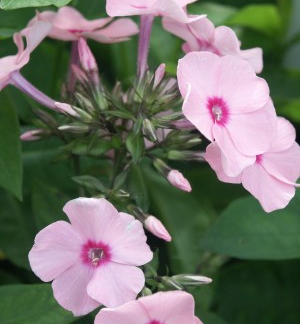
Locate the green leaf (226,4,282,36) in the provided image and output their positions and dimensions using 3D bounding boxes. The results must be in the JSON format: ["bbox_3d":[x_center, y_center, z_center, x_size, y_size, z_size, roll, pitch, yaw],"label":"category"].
[{"bbox_3d":[0.029,-0.039,0.640,0.016,0.007,0.012,-8,20,-23],"label":"green leaf"}]

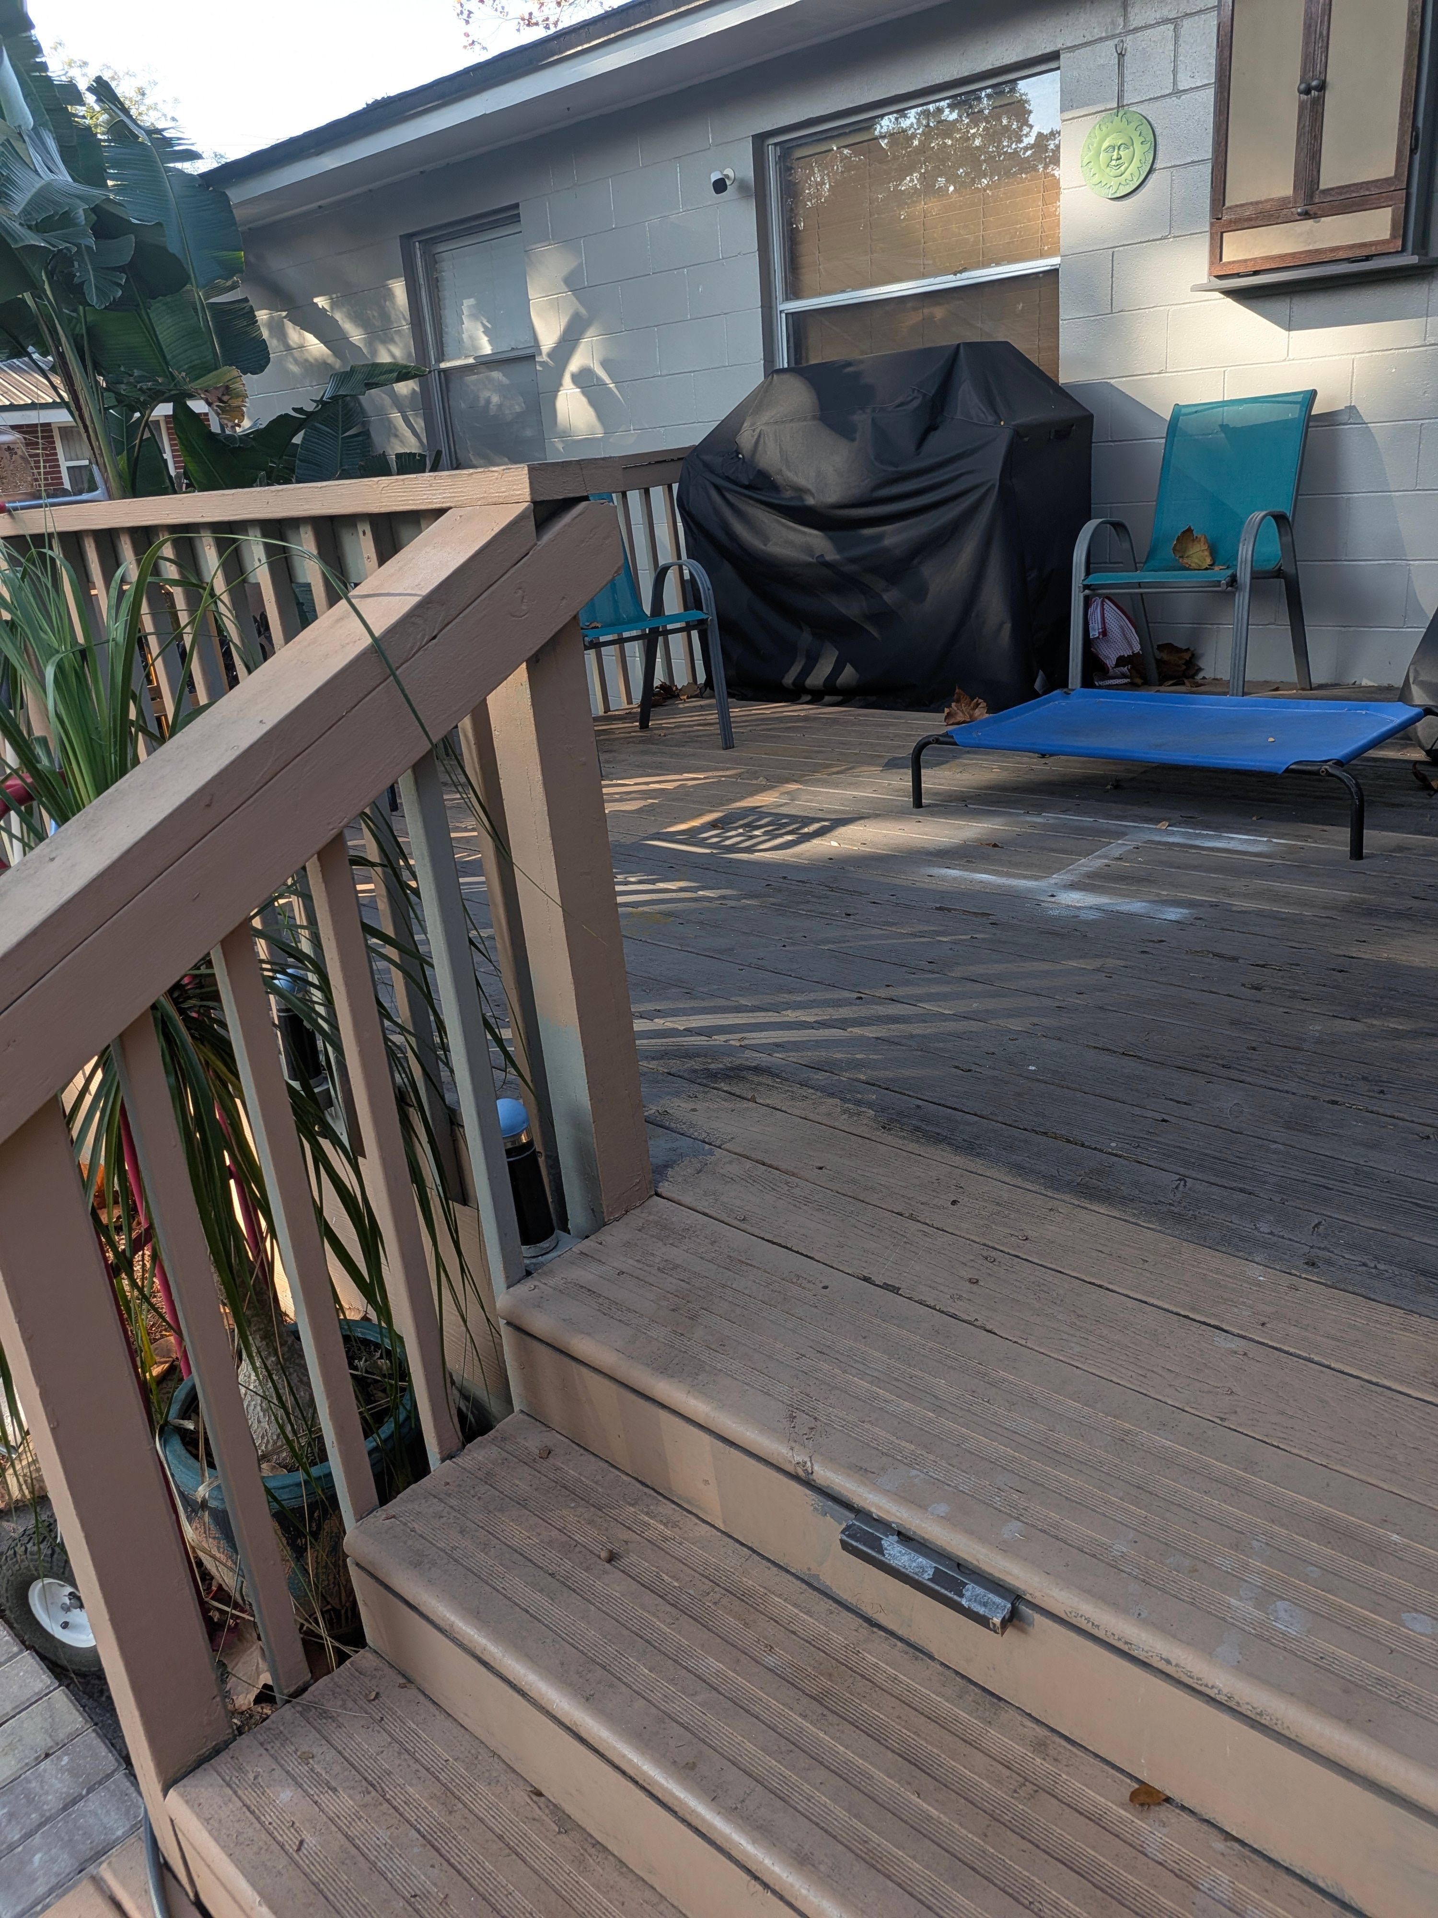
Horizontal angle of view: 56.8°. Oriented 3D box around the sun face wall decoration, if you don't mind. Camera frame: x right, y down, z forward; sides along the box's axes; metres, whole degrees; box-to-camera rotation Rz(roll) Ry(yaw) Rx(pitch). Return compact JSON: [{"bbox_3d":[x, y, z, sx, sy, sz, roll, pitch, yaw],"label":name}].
[{"bbox_3d":[1.296,-2.614,4.316,0.250,0.245,0.035,14,29,40],"label":"sun face wall decoration"}]

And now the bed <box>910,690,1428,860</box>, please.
[{"bbox_3d":[1.118,-0.506,3.322,1.105,0.205,0.650,12,27,37],"label":"bed"}]

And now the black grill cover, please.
[{"bbox_3d":[0.558,-1.528,4.755,1.410,1.150,0.540,14,29,40],"label":"black grill cover"}]

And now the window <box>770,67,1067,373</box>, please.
[{"bbox_3d":[0.754,-2.548,5.079,1.320,1.220,0.100,14,29,40],"label":"window"}]

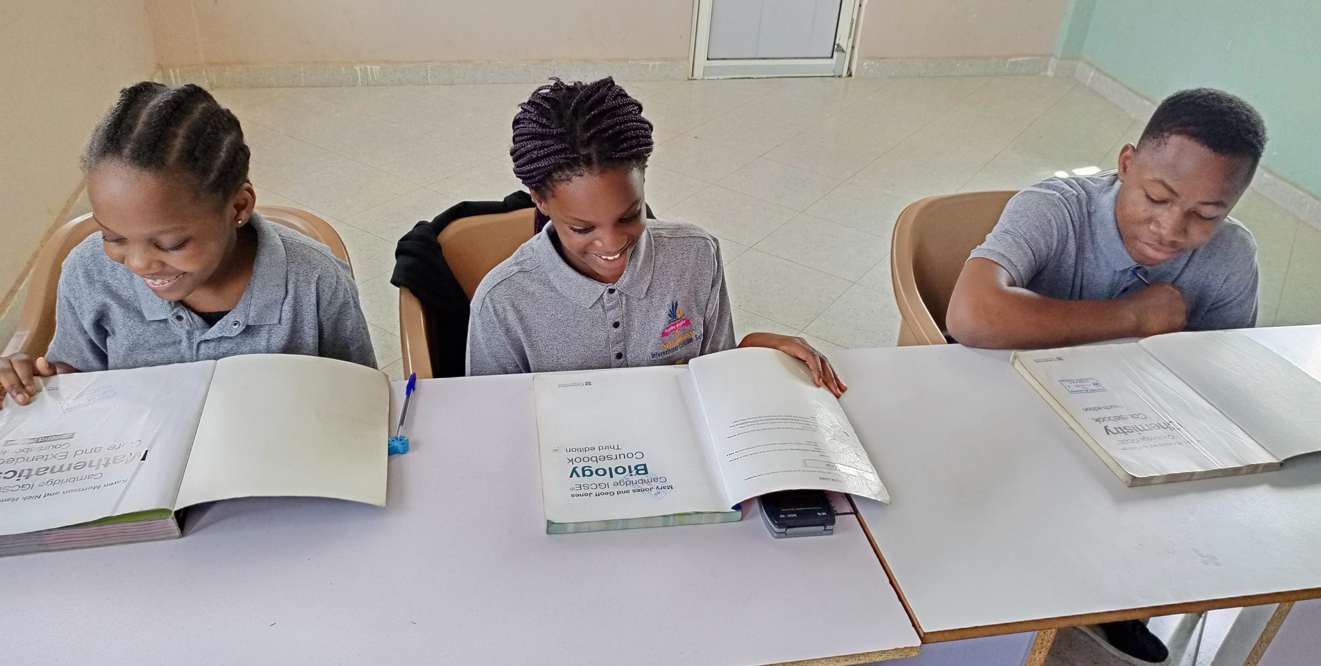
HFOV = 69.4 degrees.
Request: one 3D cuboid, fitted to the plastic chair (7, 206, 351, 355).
[{"bbox_3d":[-0.770,0.232,1.652,0.545,0.780,0.550,-2,32,-10],"label":"plastic chair"}]

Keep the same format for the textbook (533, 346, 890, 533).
[{"bbox_3d":[0.050,0.119,1.176,0.400,0.050,0.280,-2,32,-10],"label":"textbook"}]

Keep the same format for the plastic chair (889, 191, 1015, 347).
[{"bbox_3d":[0.687,0.170,1.922,0.545,0.780,0.550,-5,33,-14],"label":"plastic chair"}]

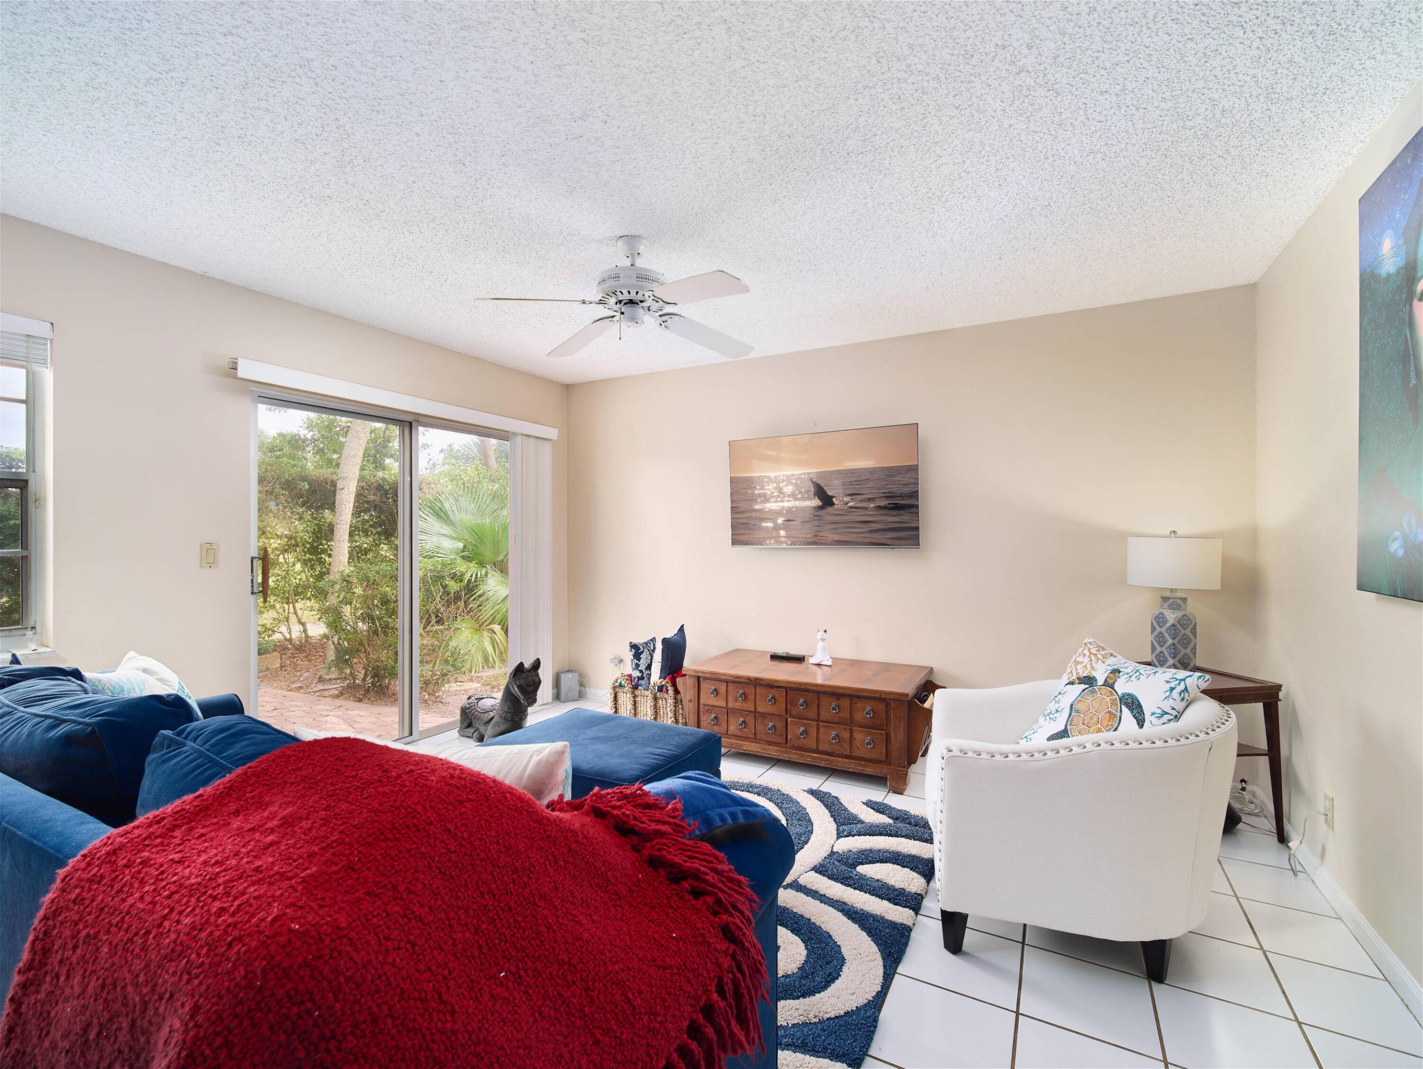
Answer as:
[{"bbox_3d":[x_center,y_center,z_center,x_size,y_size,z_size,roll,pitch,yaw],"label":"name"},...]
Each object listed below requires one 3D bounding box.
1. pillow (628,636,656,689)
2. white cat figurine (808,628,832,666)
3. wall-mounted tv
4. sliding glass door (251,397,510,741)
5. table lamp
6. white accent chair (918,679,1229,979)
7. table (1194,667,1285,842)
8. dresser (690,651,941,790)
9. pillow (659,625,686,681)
[{"bbox_3d":[-0.437,0.850,3.680,0.120,0.420,0.370,0,0,22],"label":"pillow"},{"bbox_3d":[0.669,0.684,3.520,0.145,0.212,0.100,0,0,18],"label":"white cat figurine"},{"bbox_3d":[0.701,-0.285,3.757,1.260,0.735,0.070,0,2,30],"label":"wall-mounted tv"},{"bbox_3d":[-1.905,0.290,3.650,0.100,2.020,1.830,0,0,31],"label":"sliding glass door"},{"bbox_3d":[2.147,0.315,2.670,0.345,0.660,0.345,0,0,0],"label":"table lamp"},{"bbox_3d":[1.211,0.905,1.944,0.800,0.790,0.720,0,0,19],"label":"white accent chair"},{"bbox_3d":[2.125,0.970,2.635,0.450,0.660,0.500,0,0,-12],"label":"table"},{"bbox_3d":[0.571,1.050,3.390,1.300,0.500,0.660,0,0,28],"label":"dresser"},{"bbox_3d":[-0.255,0.835,3.720,0.120,0.440,0.420,0,0,18],"label":"pillow"}]

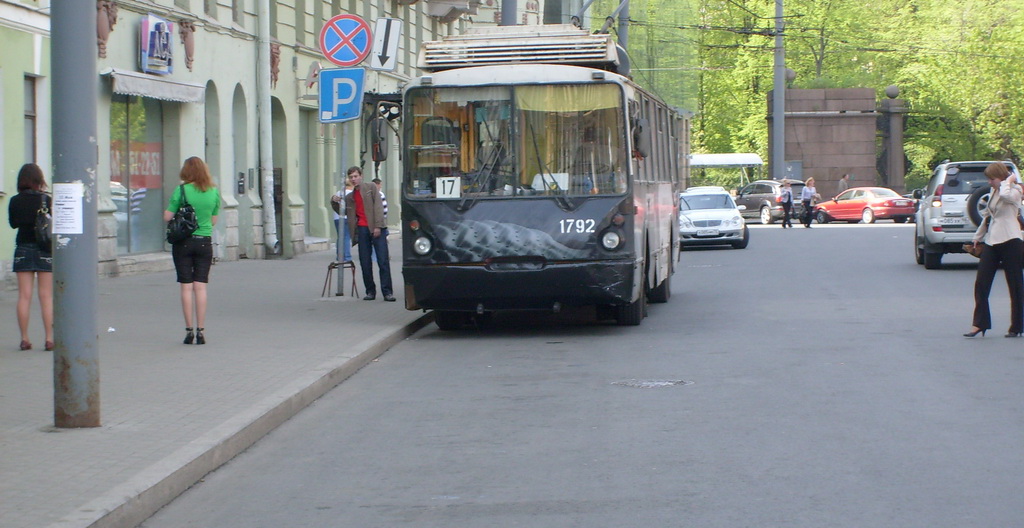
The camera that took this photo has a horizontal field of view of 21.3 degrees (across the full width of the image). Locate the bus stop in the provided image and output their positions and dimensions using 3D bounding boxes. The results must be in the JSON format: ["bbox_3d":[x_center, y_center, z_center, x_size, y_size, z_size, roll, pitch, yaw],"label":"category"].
[{"bbox_3d":[9.013,-3.460,118.449,1.600,2.700,4.500,-1,2,-33],"label":"bus stop"}]

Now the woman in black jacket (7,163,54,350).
[{"bbox_3d":[-4.242,-0.072,24.208,0.490,1.660,0.360,0,2,2],"label":"woman in black jacket"}]

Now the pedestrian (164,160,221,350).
[{"bbox_3d":[-2.904,-0.111,24.707,0.540,1.710,0.380,0,2,-3],"label":"pedestrian"}]

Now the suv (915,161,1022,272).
[{"bbox_3d":[8.170,-0.881,48.295,1.880,1.880,4.800,0,2,6],"label":"suv"}]

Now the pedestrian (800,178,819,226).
[{"bbox_3d":[9.985,-2.052,91.479,0.520,1.690,0.380,-1,2,-35],"label":"pedestrian"}]

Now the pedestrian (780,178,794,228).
[{"bbox_3d":[9.256,-2.032,91.480,0.500,1.650,0.360,-1,2,-25],"label":"pedestrian"}]

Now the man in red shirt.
[{"bbox_3d":[-1.873,-0.396,34.803,0.660,1.710,0.450,1,2,20],"label":"man in red shirt"}]

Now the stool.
[{"bbox_3d":[-2.233,0.205,35.521,0.430,0.465,0.410,0,2,-10],"label":"stool"}]

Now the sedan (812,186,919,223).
[{"bbox_3d":[13.665,-2.302,105.178,1.790,1.400,4.670,-1,2,-33],"label":"sedan"}]

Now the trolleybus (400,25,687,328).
[{"bbox_3d":[0.678,-1.148,34.848,2.500,3.500,11.800,-1,2,6],"label":"trolleybus"}]

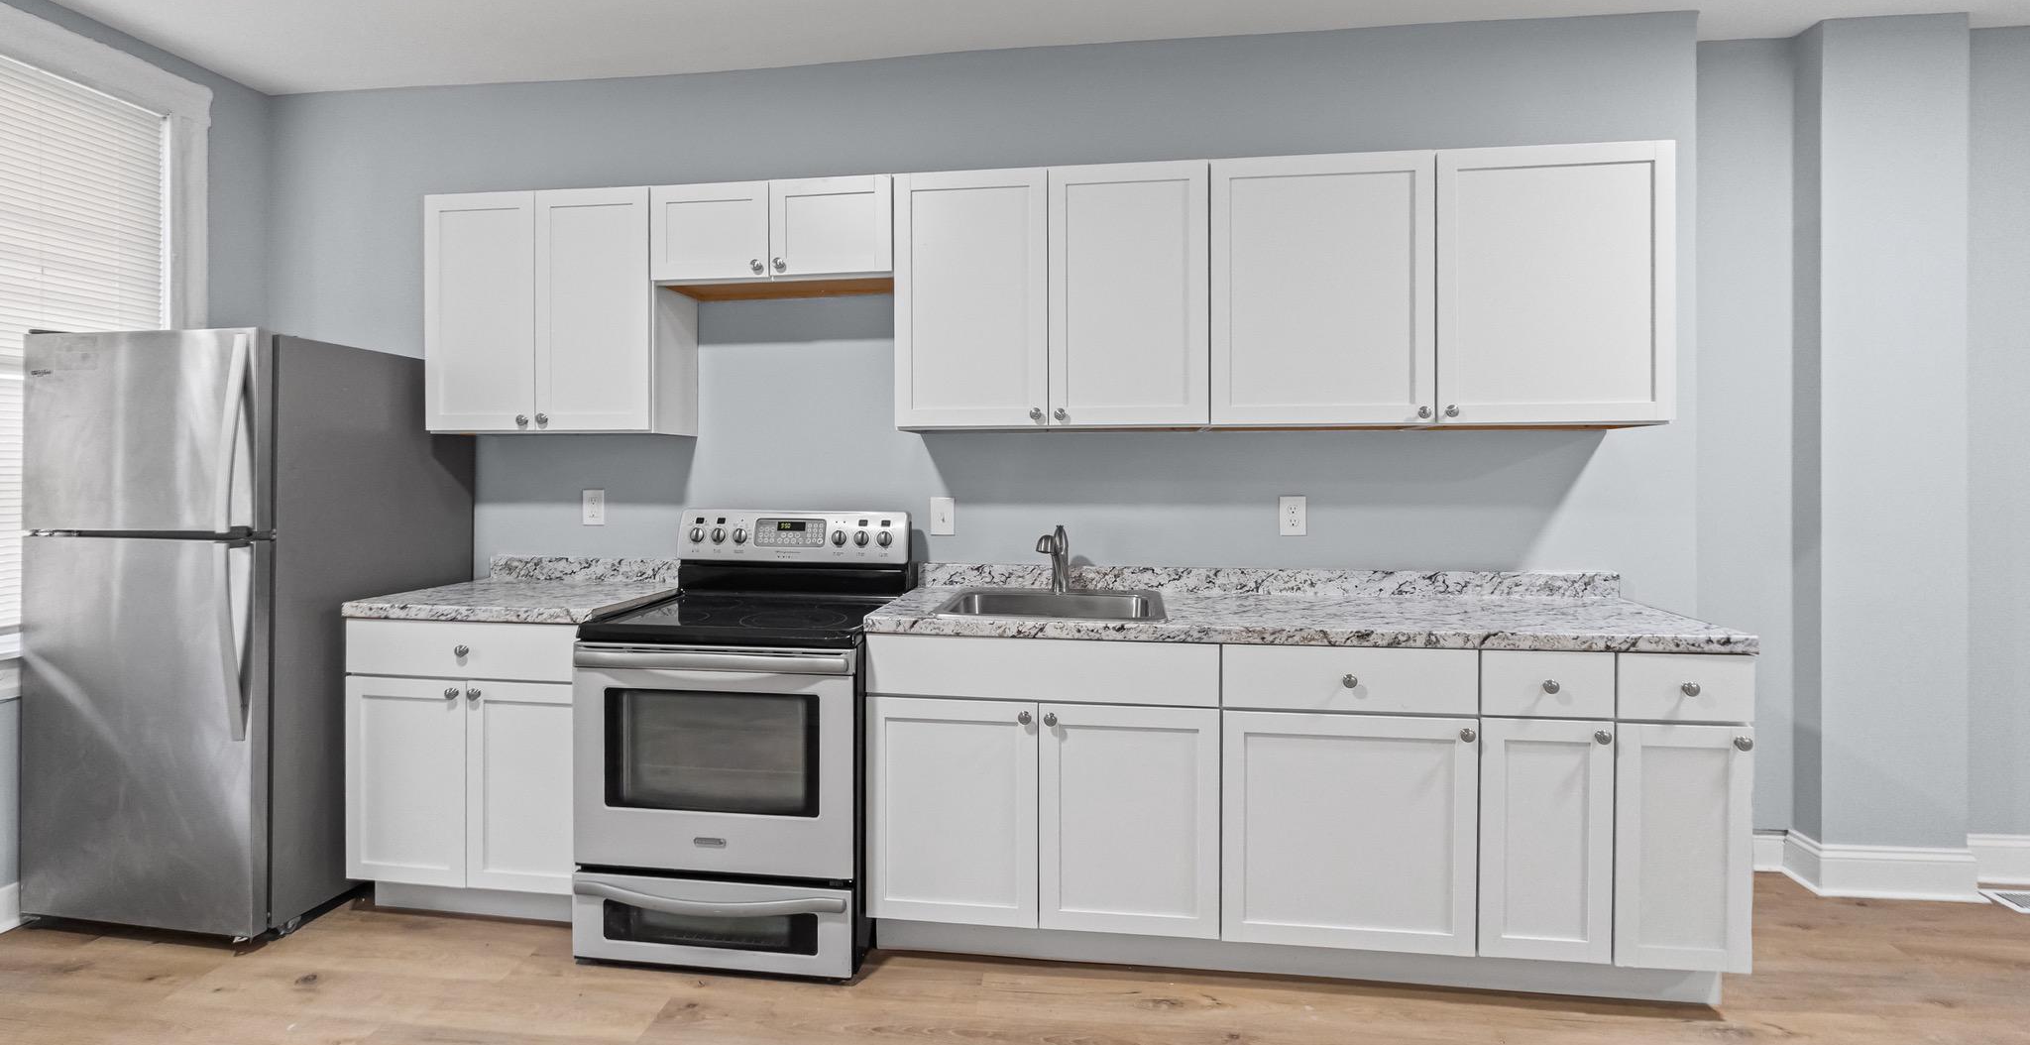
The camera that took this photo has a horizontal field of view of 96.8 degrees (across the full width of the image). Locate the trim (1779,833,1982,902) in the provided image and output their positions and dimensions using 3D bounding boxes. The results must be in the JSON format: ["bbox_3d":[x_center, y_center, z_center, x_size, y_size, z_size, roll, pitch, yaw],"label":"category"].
[{"bbox_3d":[2.748,1.091,2.895,0.470,0.163,0.200,0,1,8],"label":"trim"}]

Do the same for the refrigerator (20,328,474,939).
[{"bbox_3d":[-2.359,0.307,2.841,0.771,1.666,0.823,1,1,9],"label":"refrigerator"}]

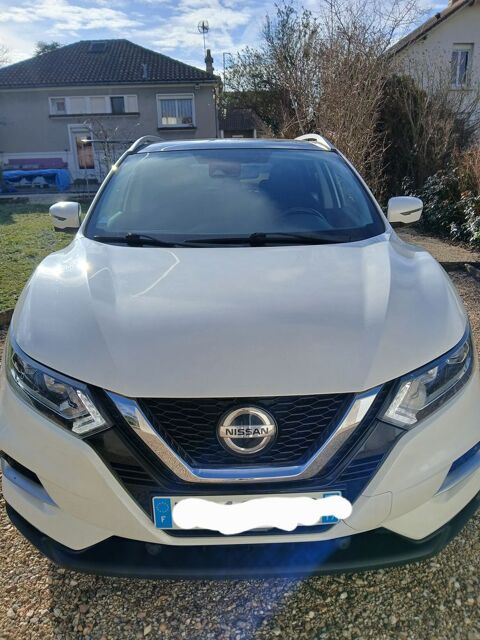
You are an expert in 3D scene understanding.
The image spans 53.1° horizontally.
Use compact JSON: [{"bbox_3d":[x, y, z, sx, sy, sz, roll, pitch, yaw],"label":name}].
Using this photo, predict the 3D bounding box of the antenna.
[{"bbox_3d":[-1.521,-11.500,19.500,0.460,1.200,0.600,-2,17,0],"label":"antenna"}]

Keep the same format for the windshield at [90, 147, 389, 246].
[{"bbox_3d":[-0.005,-0.660,2.509,1.410,0.130,1.030,-2,44,0],"label":"windshield"}]

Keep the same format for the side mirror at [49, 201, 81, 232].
[{"bbox_3d":[-0.928,-0.566,2.655,0.205,0.170,0.140,-2,17,0],"label":"side mirror"}]

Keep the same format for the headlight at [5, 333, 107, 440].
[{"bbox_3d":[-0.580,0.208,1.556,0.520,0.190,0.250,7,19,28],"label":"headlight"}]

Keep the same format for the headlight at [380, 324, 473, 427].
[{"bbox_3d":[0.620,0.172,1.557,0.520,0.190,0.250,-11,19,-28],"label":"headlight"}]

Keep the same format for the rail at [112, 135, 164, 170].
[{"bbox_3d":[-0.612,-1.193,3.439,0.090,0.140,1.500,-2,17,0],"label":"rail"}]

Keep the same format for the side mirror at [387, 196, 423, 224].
[{"bbox_3d":[0.922,-0.605,2.660,0.205,0.170,0.140,-2,17,0],"label":"side mirror"}]

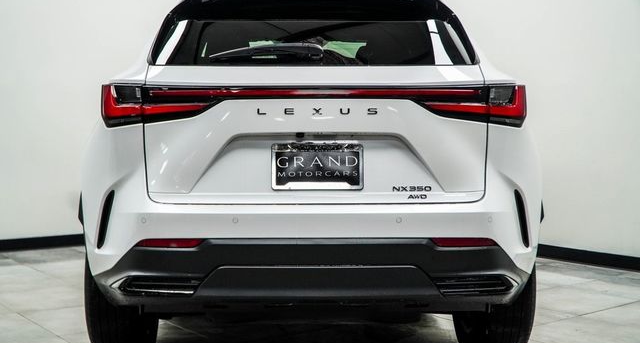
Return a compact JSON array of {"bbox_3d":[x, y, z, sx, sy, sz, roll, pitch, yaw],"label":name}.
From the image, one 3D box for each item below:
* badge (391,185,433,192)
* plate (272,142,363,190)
[{"bbox_3d":[0.312,0.059,2.700,0.132,0.023,0.006,0,2,-2],"label":"badge"},{"bbox_3d":[-0.007,-0.015,2.710,0.310,0.160,0.018,0,2,-2],"label":"plate"}]

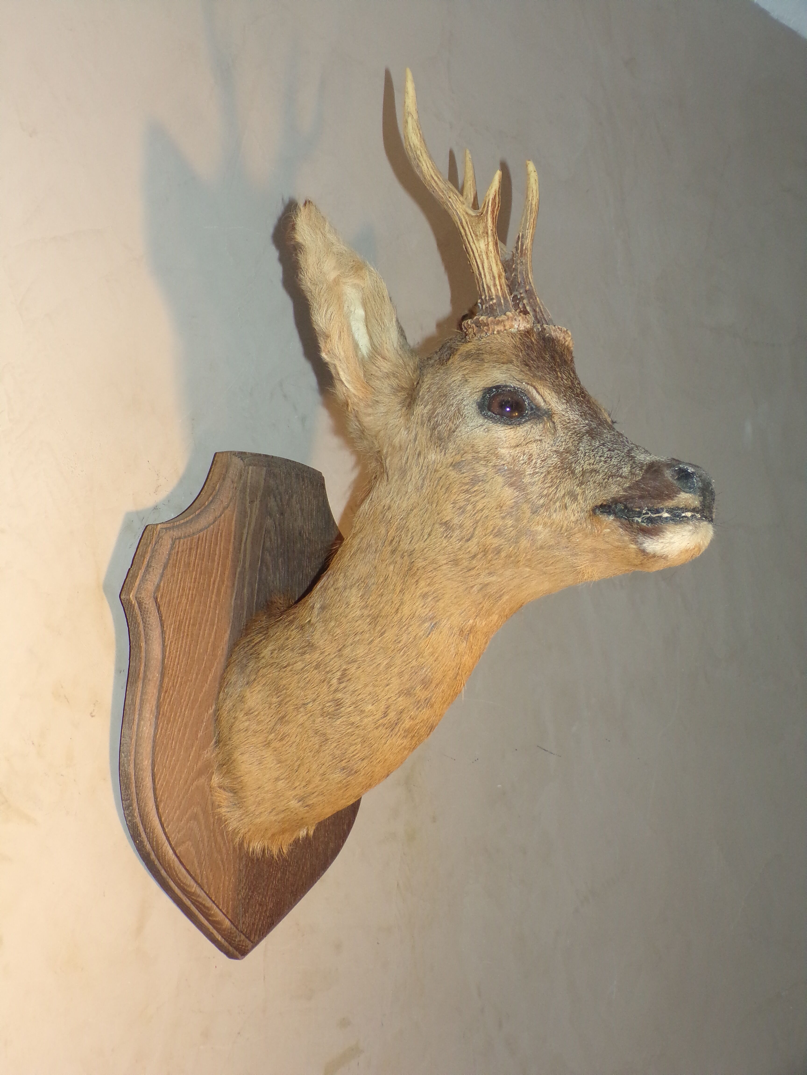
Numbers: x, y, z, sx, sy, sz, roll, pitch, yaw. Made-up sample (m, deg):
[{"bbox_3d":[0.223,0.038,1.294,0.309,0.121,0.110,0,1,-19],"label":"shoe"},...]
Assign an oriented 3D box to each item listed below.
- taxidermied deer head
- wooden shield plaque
[{"bbox_3d":[0.046,-0.037,1.107,0.352,0.512,0.240,-1,-6,42],"label":"taxidermied deer head"},{"bbox_3d":[-0.100,0.117,1.220,0.021,0.352,0.242,-1,-6,42],"label":"wooden shield plaque"}]

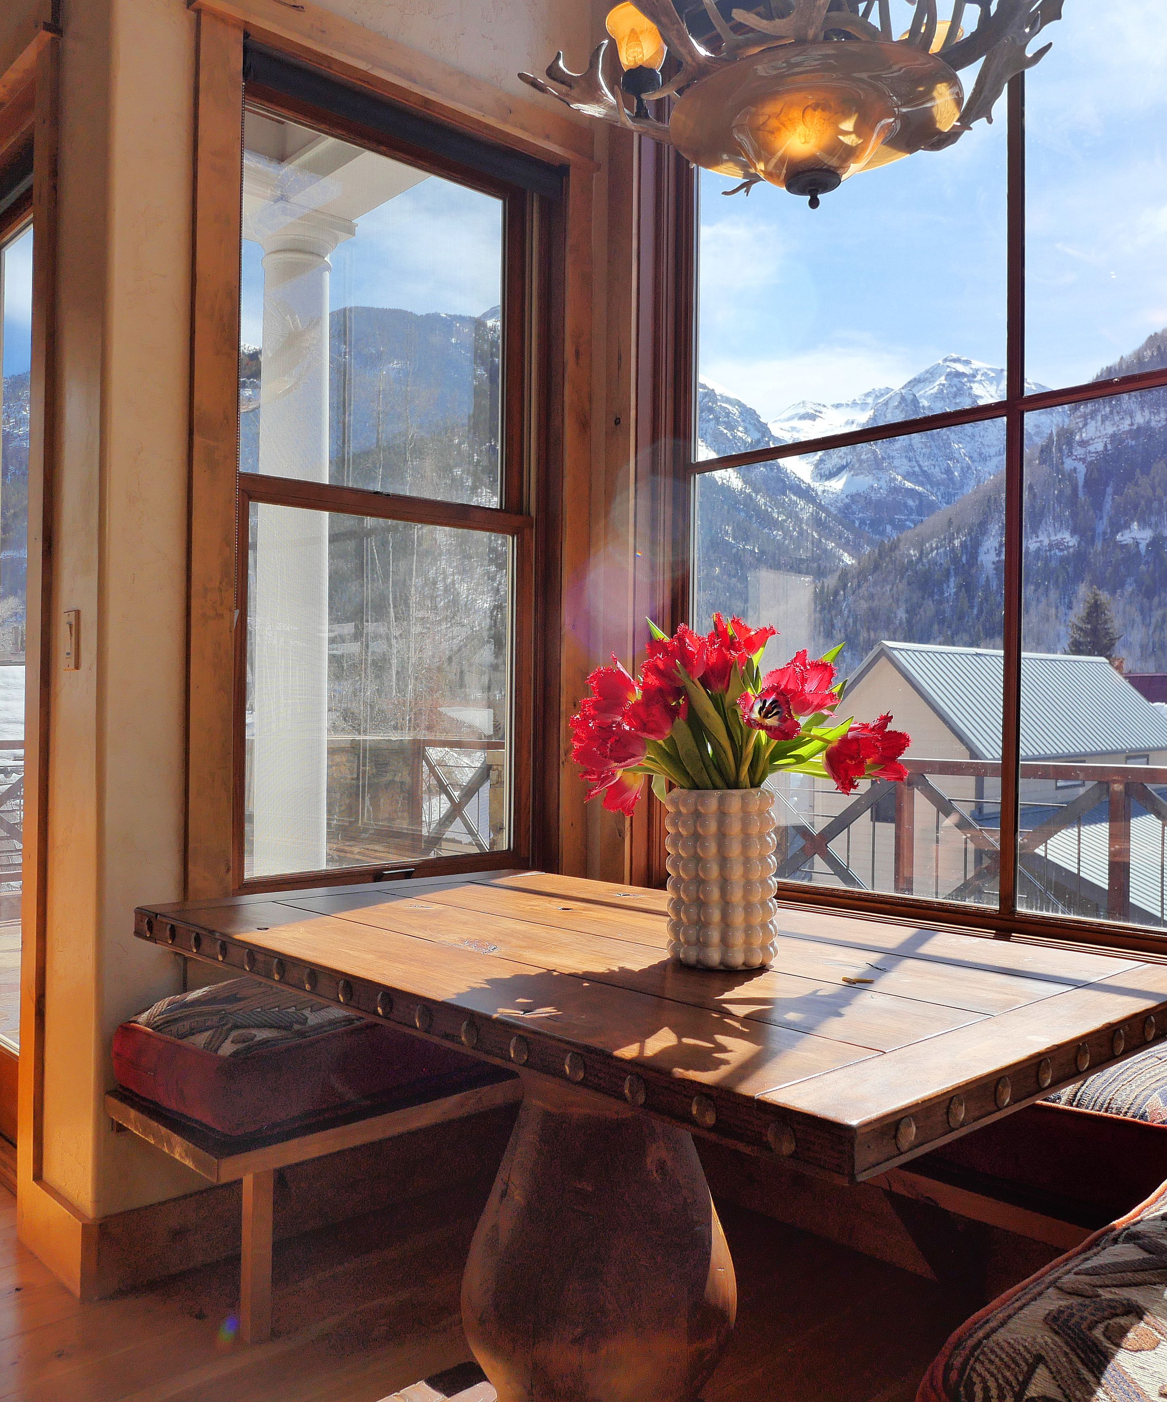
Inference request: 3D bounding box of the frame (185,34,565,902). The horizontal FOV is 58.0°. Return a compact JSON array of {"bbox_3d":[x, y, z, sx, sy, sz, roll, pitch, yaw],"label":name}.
[{"bbox_3d":[-0.403,-0.469,2.450,1.008,1.839,0.130,1,0,-40],"label":"frame"}]

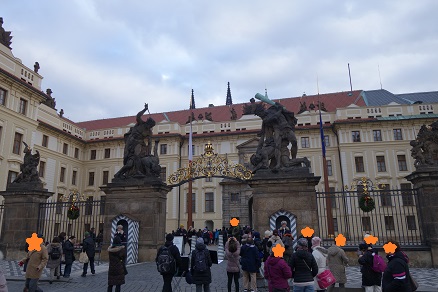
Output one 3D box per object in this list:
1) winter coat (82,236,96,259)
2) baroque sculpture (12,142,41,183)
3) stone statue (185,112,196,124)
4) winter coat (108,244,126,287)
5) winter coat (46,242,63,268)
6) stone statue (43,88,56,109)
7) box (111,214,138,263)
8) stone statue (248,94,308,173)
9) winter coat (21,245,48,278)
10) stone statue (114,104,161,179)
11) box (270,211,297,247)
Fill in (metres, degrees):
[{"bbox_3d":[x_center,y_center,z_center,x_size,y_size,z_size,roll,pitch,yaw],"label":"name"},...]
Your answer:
[{"bbox_3d":[-5.257,4.152,13.936,0.520,0.860,0.380,7,-15,-29],"label":"winter coat"},{"bbox_3d":[-12.755,1.102,22.601,1.500,2.517,1.200,-4,-14,12],"label":"baroque sculpture"},{"bbox_3d":[-5.106,-4.926,61.069,1.878,1.913,1.100,-4,-14,13],"label":"stone statue"},{"bbox_3d":[-2.699,3.131,9.114,0.500,1.050,0.380,2,-14,-12],"label":"winter coat"},{"bbox_3d":[-6.369,4.249,13.242,0.520,0.980,0.400,4,-14,-19],"label":"winter coat"},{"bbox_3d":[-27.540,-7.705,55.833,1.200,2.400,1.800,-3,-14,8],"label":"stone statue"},{"bbox_3d":[-5.165,5.057,18.574,1.220,2.600,0.800,-4,-14,12],"label":"box"},{"bbox_3d":[3.347,-0.651,19.287,3.050,4.150,1.700,-4,-14,12],"label":"stone statue"},{"bbox_3d":[-5.646,3.428,10.378,0.580,0.980,0.600,9,-17,-37],"label":"winter coat"},{"bbox_3d":[-4.946,-0.260,21.114,2.700,4.250,1.700,-4,-14,12],"label":"stone statue"},{"bbox_3d":[3.182,4.500,16.773,1.220,2.600,0.800,-4,-14,12],"label":"box"}]

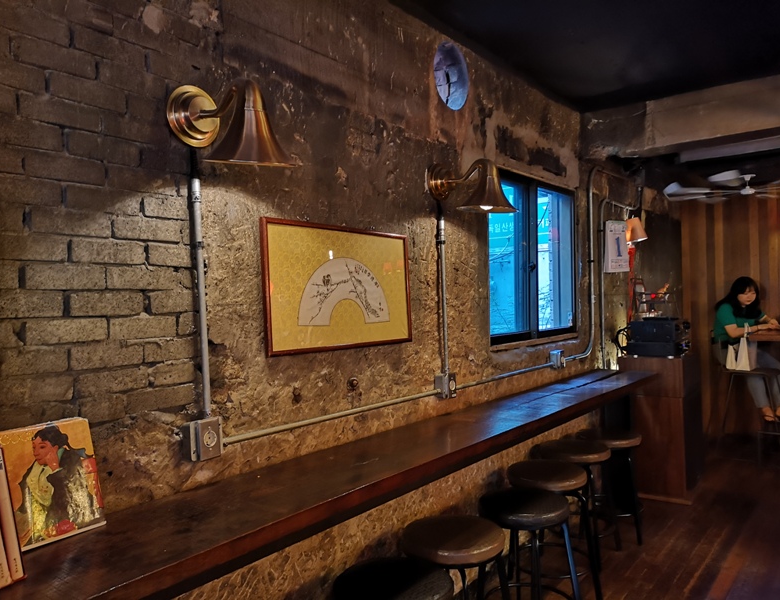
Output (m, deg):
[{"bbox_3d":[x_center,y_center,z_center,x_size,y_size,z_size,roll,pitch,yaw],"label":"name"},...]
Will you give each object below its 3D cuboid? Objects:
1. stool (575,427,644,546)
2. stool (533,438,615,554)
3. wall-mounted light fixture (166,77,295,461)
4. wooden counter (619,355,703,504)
[{"bbox_3d":[1.318,1.103,3.742,0.370,0.600,0.370,-1,0,0],"label":"stool"},{"bbox_3d":[1.056,1.109,3.451,0.370,0.600,0.370,-1,0,38],"label":"stool"},{"bbox_3d":[-0.408,-0.059,1.651,0.380,1.020,0.250,-1,0,38],"label":"wall-mounted light fixture"},{"bbox_3d":[1.995,0.887,4.593,0.440,0.990,0.510,-1,0,38],"label":"wooden counter"}]

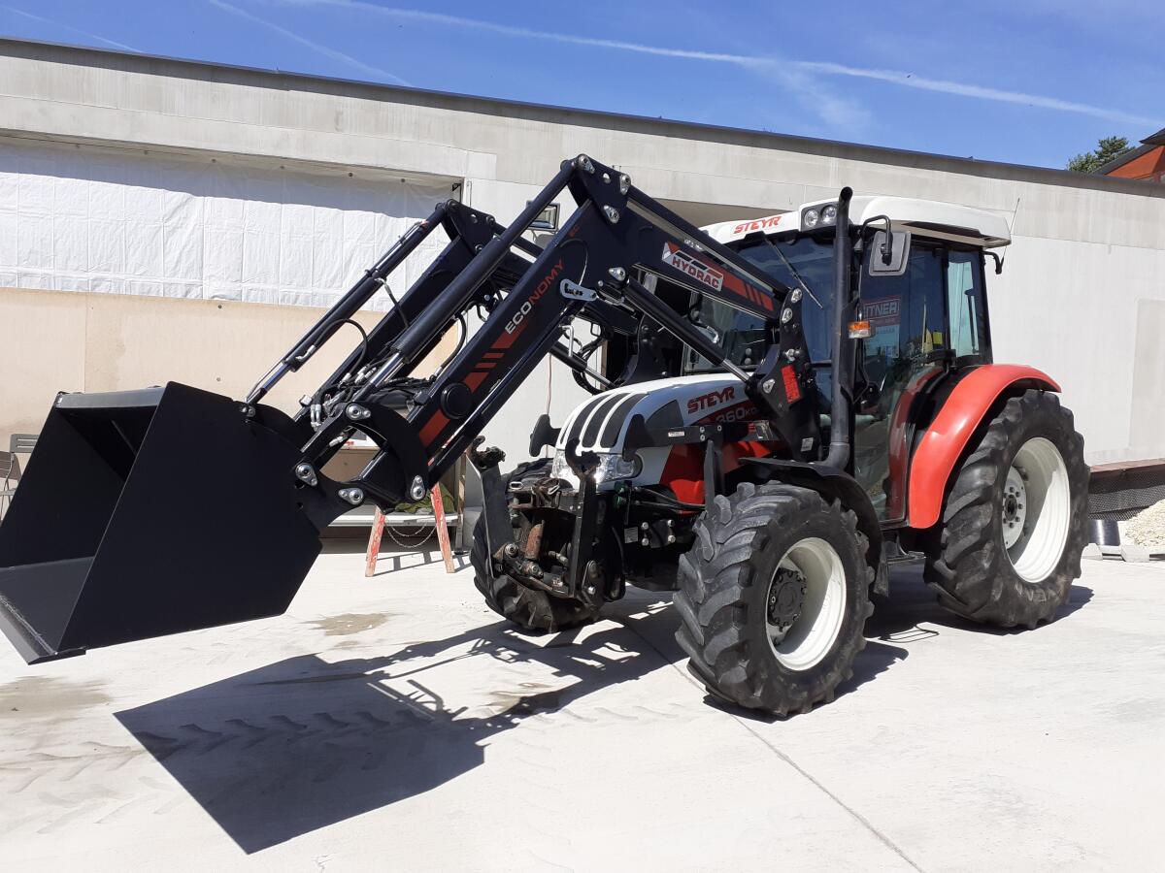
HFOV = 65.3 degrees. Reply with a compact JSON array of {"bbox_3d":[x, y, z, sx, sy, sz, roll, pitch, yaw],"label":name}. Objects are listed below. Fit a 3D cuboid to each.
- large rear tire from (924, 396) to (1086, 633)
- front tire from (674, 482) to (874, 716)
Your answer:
[{"bbox_3d":[2.493,0.417,5.303,1.365,1.365,0.420,-3,4,-38],"label":"large rear tire"},{"bbox_3d":[0.867,0.705,4.008,1.000,1.000,0.390,-3,4,-40],"label":"front tire"}]

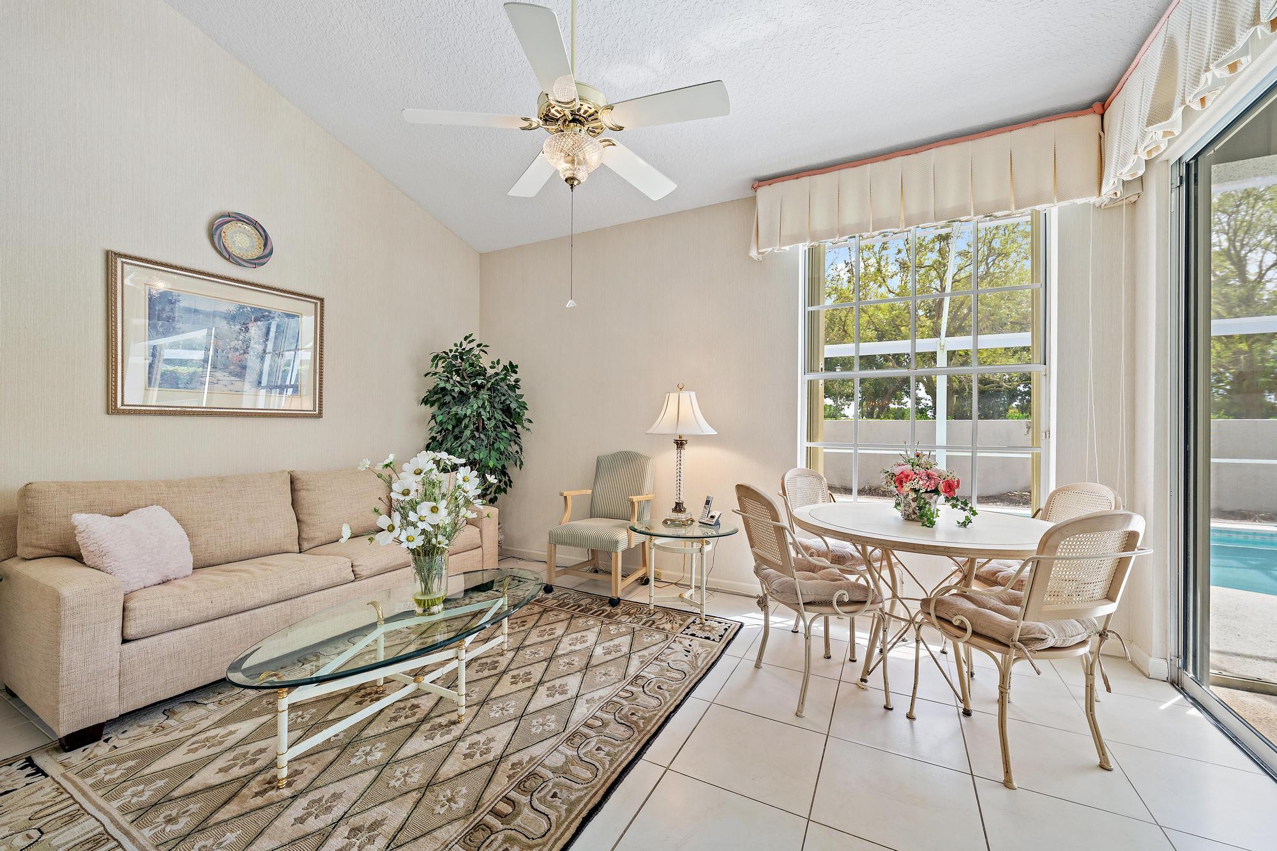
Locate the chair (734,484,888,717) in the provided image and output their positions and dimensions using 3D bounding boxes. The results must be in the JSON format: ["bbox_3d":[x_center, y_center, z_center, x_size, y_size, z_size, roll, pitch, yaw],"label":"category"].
[{"bbox_3d":[0.748,0.724,2.225,0.570,0.900,0.530,0,0,-11],"label":"chair"}]

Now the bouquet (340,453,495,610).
[{"bbox_3d":[-0.900,0.419,2.040,0.600,0.670,0.500,0,0,0],"label":"bouquet"}]

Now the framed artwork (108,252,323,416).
[{"bbox_3d":[-2.346,-0.449,2.870,0.040,0.793,1.019,0,0,28],"label":"framed artwork"}]

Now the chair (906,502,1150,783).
[{"bbox_3d":[1.384,0.727,1.811,0.560,0.910,0.550,0,0,-13],"label":"chair"}]

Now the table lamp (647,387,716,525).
[{"bbox_3d":[0.274,0.172,3.180,0.445,0.885,0.445,0,0,0],"label":"table lamp"}]

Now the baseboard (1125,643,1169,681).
[{"bbox_3d":[2.459,1.141,2.404,0.080,0.087,0.220,0,0,28],"label":"baseboard"}]

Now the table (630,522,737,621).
[{"bbox_3d":[0.281,0.909,3.122,0.680,0.530,0.680,0,0,0],"label":"table"}]

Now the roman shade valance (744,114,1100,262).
[{"bbox_3d":[1.552,-1.344,2.918,1.720,0.460,0.170,0,0,27],"label":"roman shade valance"}]

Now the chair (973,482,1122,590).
[{"bbox_3d":[1.831,0.728,2.345,0.550,0.910,0.560,0,0,2],"label":"chair"}]

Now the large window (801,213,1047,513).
[{"bbox_3d":[1.662,-0.299,2.991,1.330,1.840,0.120,0,0,27],"label":"large window"}]

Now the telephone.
[{"bbox_3d":[0.456,0.532,3.130,0.125,0.166,0.110,0,0,43],"label":"telephone"}]

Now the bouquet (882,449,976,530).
[{"bbox_3d":[1.313,0.282,2.293,0.440,0.330,0.360,0,0,27],"label":"bouquet"}]

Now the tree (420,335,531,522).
[{"bbox_3d":[-1.314,0.211,4.050,0.840,1.900,0.840,0,0,28],"label":"tree"}]

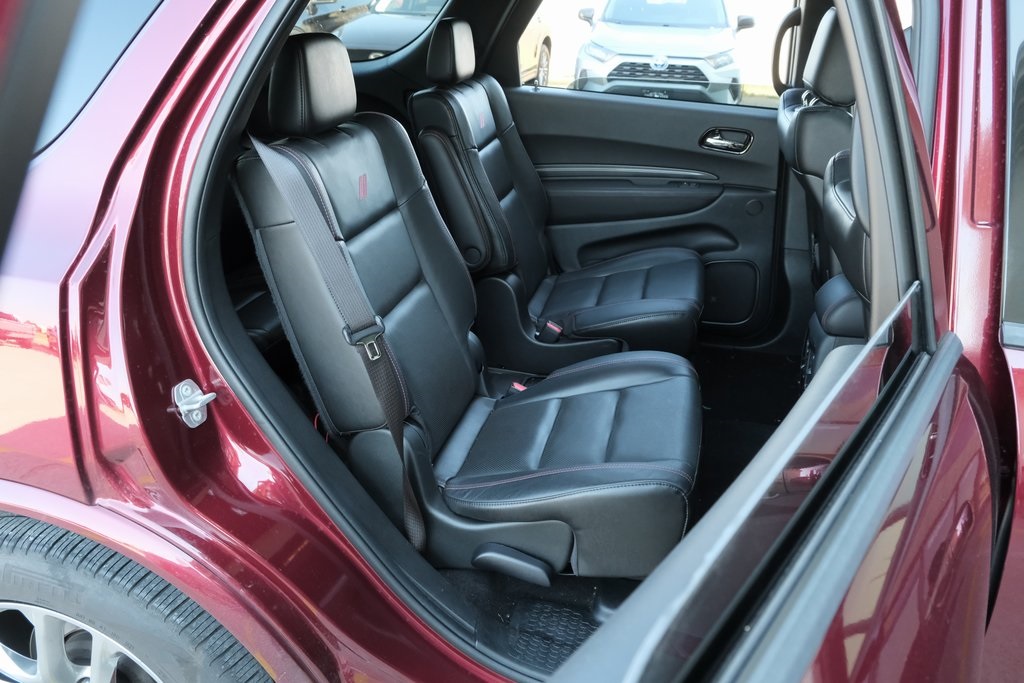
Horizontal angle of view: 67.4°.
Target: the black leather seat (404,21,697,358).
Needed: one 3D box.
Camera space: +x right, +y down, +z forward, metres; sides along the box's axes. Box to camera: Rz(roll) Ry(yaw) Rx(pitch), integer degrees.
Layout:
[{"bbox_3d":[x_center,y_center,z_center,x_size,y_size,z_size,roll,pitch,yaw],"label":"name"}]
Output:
[{"bbox_3d":[0.166,-0.412,2.082,0.770,0.850,0.560,7,26,11],"label":"black leather seat"}]

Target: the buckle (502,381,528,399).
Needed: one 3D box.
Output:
[{"bbox_3d":[0.006,0.116,1.784,0.042,0.058,0.028,26,28,2],"label":"buckle"}]

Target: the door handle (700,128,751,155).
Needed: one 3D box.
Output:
[{"bbox_3d":[0.636,-0.593,2.276,0.145,0.070,0.040,7,26,11],"label":"door handle"}]

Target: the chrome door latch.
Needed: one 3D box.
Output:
[{"bbox_3d":[-0.448,0.087,1.081,0.040,0.070,0.047,20,31,34],"label":"chrome door latch"}]

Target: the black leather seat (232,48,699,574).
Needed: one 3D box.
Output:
[{"bbox_3d":[-0.014,-0.100,1.401,0.770,0.850,0.560,7,26,11],"label":"black leather seat"}]

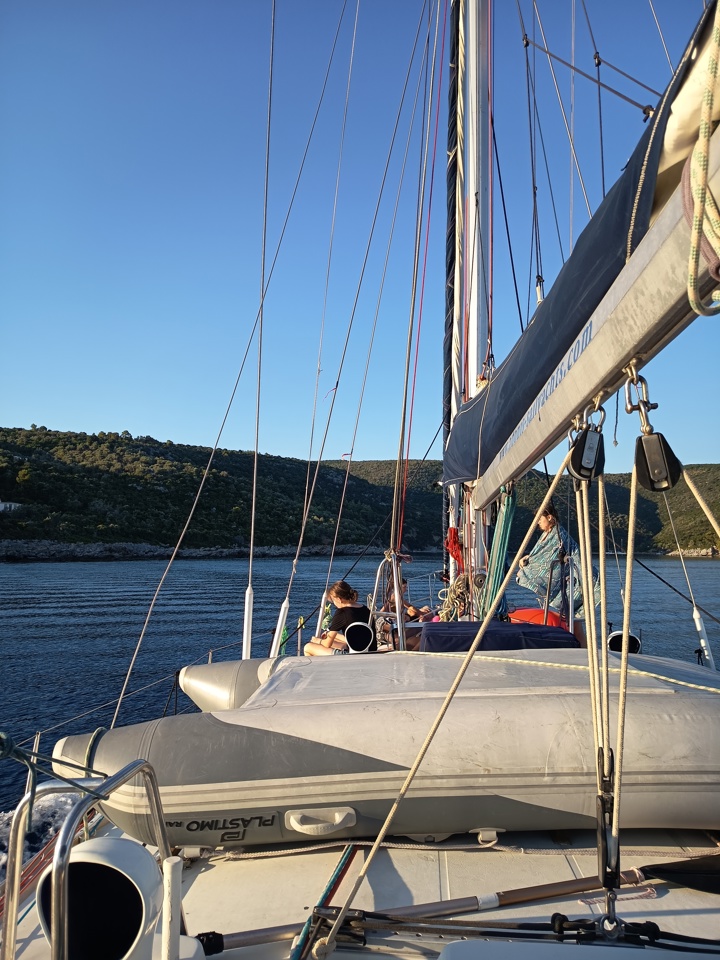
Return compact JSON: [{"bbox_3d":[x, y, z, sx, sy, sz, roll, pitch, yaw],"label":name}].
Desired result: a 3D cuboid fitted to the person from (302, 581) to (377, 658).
[{"bbox_3d":[-0.140,1.150,5.400,0.600,0.690,0.600,-4,-7,36],"label":"person"}]

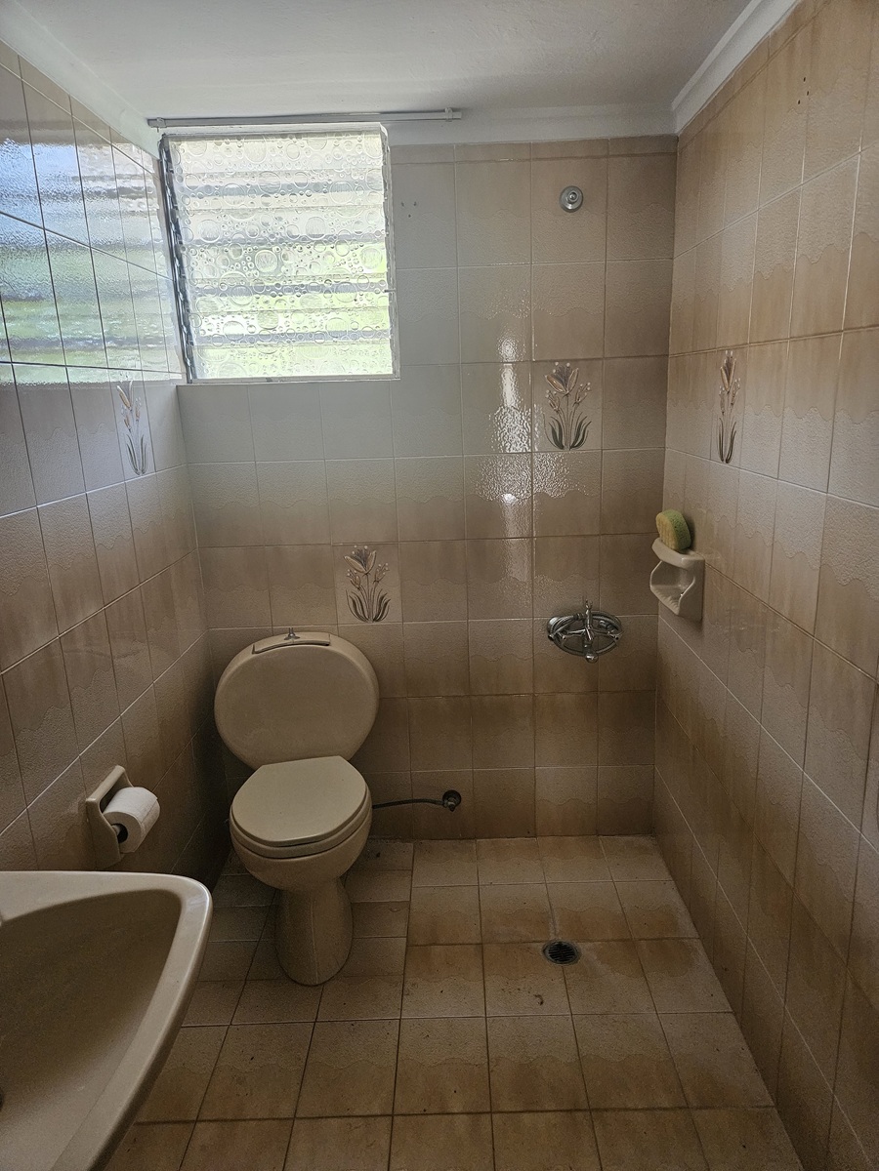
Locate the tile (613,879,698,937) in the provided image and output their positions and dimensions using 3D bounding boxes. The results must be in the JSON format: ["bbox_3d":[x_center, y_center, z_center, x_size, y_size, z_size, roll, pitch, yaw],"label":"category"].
[{"bbox_3d":[0.611,0.921,2.206,0.178,0.012,0.250,-2,15,1],"label":"tile"}]

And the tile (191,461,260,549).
[{"bbox_3d":[-0.628,-0.239,2.311,0.199,0.250,0.010,-2,14,1],"label":"tile"}]

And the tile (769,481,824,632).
[{"bbox_3d":[0.646,-0.054,1.401,0.010,0.250,0.200,-1,14,1],"label":"tile"}]

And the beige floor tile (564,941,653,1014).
[{"bbox_3d":[0.415,0.988,1.961,0.200,0.010,0.251,-2,14,1],"label":"beige floor tile"}]

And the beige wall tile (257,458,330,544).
[{"bbox_3d":[-0.425,-0.241,2.293,0.200,0.252,0.012,-2,16,1],"label":"beige wall tile"}]

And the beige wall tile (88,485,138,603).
[{"bbox_3d":[-0.741,-0.096,1.768,0.010,0.250,0.199,-2,14,1],"label":"beige wall tile"}]

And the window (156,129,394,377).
[{"bbox_3d":[-0.432,-0.912,2.194,0.612,0.649,0.080,-2,16,1],"label":"window"}]

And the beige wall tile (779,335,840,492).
[{"bbox_3d":[0.643,-0.301,1.347,0.010,0.251,0.200,-2,14,1],"label":"beige wall tile"}]

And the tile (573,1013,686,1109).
[{"bbox_3d":[0.411,1.049,1.717,0.199,0.010,0.249,-2,14,1],"label":"tile"}]

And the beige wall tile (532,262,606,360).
[{"bbox_3d":[0.355,-0.752,2.139,0.200,0.252,0.012,-2,16,1],"label":"beige wall tile"}]

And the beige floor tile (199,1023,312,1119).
[{"bbox_3d":[-0.396,1.079,1.733,0.200,0.010,0.250,-2,14,1],"label":"beige floor tile"}]

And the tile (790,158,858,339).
[{"bbox_3d":[0.630,-0.541,1.274,0.010,0.250,0.199,-2,14,1],"label":"tile"}]

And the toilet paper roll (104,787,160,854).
[{"bbox_3d":[-0.672,0.507,1.679,0.098,0.098,0.098,-2,14,1],"label":"toilet paper roll"}]

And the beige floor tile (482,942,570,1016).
[{"bbox_3d":[0.214,0.992,1.961,0.199,0.010,0.251,-2,14,1],"label":"beige floor tile"}]

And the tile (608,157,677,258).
[{"bbox_3d":[0.534,-1.001,2.067,0.179,0.252,0.012,-2,16,1],"label":"tile"}]

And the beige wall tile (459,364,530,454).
[{"bbox_3d":[0.166,-0.509,2.229,0.199,0.250,0.010,-2,14,1],"label":"beige wall tile"}]

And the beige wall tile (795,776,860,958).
[{"bbox_3d":[0.669,0.483,1.342,0.010,0.251,0.200,-2,14,1],"label":"beige wall tile"}]

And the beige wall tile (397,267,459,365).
[{"bbox_3d":[-0.030,-0.739,2.149,0.170,0.250,0.010,-2,16,2],"label":"beige wall tile"}]

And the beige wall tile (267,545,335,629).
[{"bbox_3d":[-0.416,0.001,2.361,0.200,0.252,0.012,-2,16,1],"label":"beige wall tile"}]

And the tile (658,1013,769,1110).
[{"bbox_3d":[0.598,1.036,1.705,0.175,0.010,0.248,-2,14,1],"label":"tile"}]

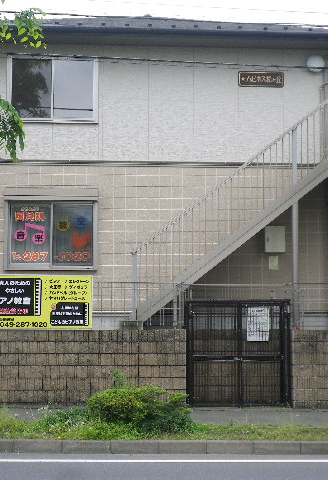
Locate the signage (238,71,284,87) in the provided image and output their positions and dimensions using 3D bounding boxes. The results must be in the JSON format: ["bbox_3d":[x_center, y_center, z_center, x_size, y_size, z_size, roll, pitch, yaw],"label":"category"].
[{"bbox_3d":[1.916,-3.151,17.061,0.895,0.294,0.050,0,-5,-2],"label":"signage"}]

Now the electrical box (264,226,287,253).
[{"bbox_3d":[2.154,-0.004,16.758,0.364,0.496,0.180,0,-5,-2],"label":"electrical box"}]

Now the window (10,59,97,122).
[{"bbox_3d":[-2.148,-2.912,16.909,1.726,1.261,0.120,0,-5,-2],"label":"window"}]

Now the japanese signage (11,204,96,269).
[{"bbox_3d":[-2.152,-0.085,16.682,1.747,1.344,0.130,0,-5,-2],"label":"japanese signage"}]

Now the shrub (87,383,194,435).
[{"bbox_3d":[-0.304,2.246,11.607,1.400,0.620,0.980,0,-5,-2],"label":"shrub"}]

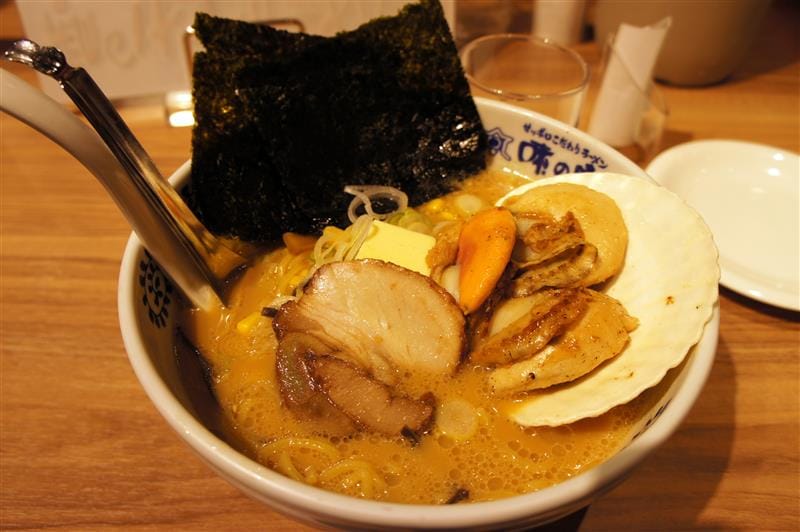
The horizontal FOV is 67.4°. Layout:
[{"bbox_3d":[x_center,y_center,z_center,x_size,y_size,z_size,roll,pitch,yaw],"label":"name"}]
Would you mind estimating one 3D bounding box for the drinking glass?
[{"bbox_3d":[0.072,-0.091,0.385,0.076,0.082,0.076,2,46,0],"label":"drinking glass"}]

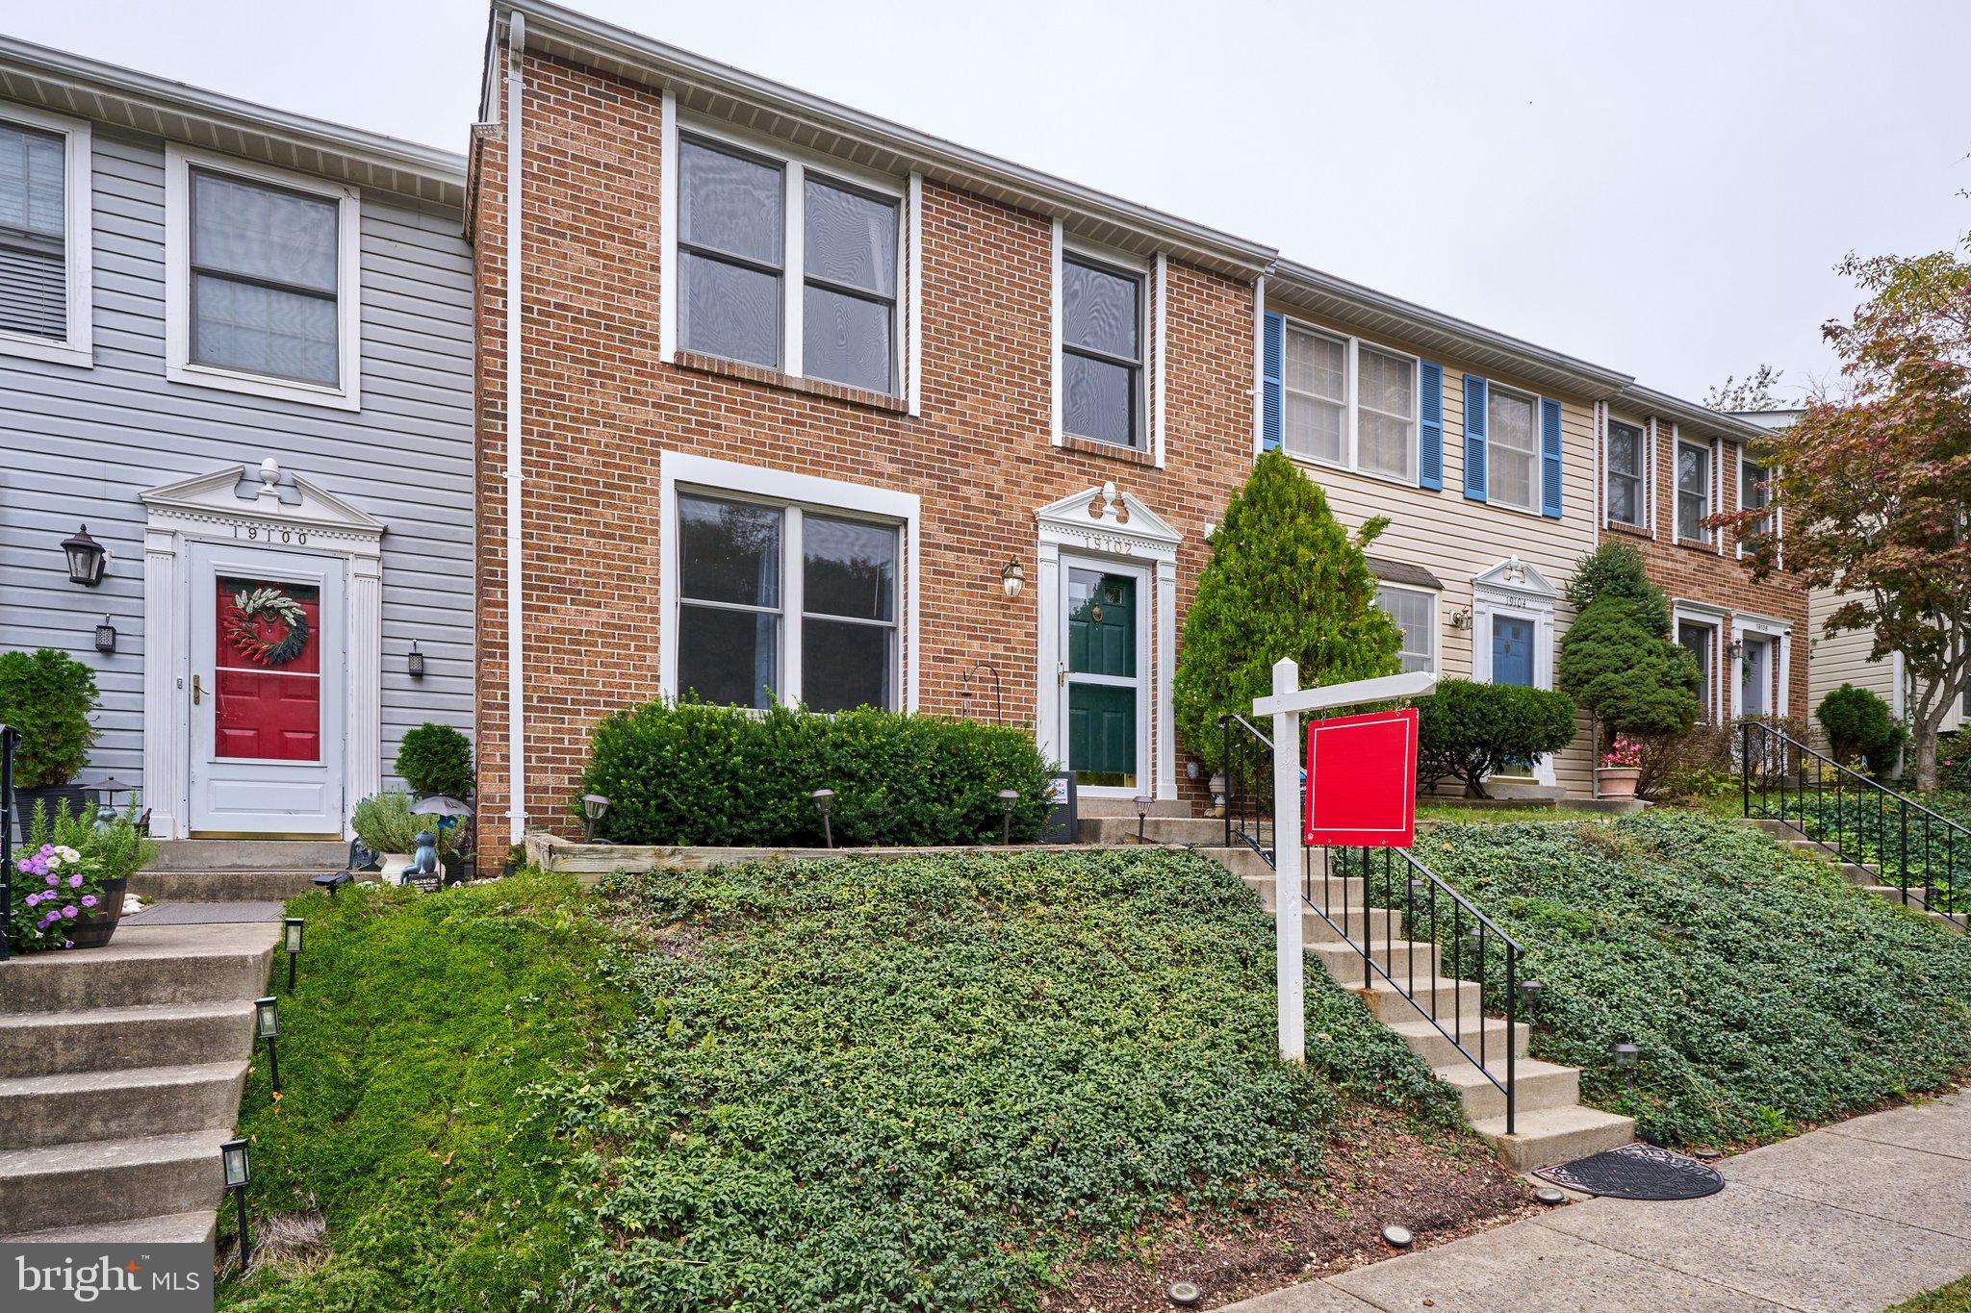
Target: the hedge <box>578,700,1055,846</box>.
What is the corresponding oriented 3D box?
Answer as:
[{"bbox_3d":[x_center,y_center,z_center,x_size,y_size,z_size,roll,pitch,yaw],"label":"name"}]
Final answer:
[{"bbox_3d":[-1.100,0.800,6.550,2.920,0.880,1.000,3,-6,-25],"label":"hedge"}]

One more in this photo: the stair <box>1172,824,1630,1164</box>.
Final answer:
[{"bbox_3d":[2.434,1.949,5.959,0.941,1.423,2.317,3,-6,-25],"label":"stair"}]

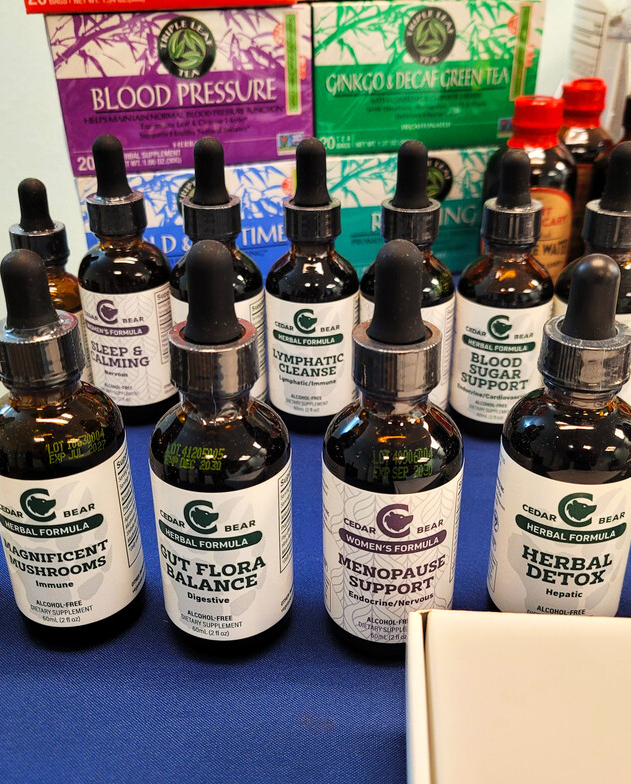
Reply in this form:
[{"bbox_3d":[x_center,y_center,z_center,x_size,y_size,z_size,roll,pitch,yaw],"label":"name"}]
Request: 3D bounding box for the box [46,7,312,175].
[{"bbox_3d":[-0.077,-0.178,0.455,0.137,0.082,0.067,-8,28,-14],"label":"box"}]

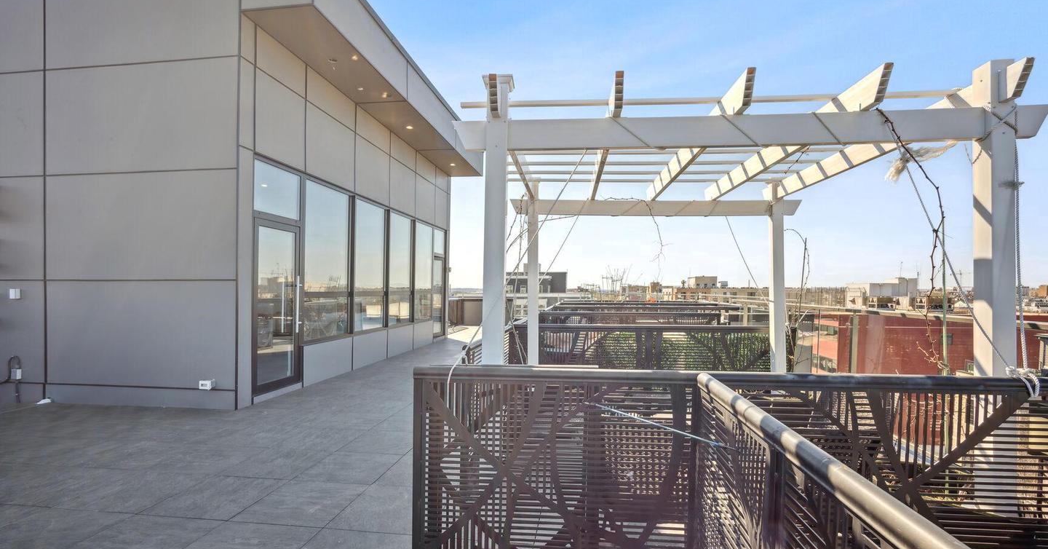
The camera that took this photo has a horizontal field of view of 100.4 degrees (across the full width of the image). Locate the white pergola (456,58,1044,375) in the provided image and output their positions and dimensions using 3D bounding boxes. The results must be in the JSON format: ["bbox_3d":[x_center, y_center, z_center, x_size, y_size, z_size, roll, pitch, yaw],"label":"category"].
[{"bbox_3d":[1.480,0.145,4.246,3.637,2.841,3.405,0,-2,7],"label":"white pergola"}]

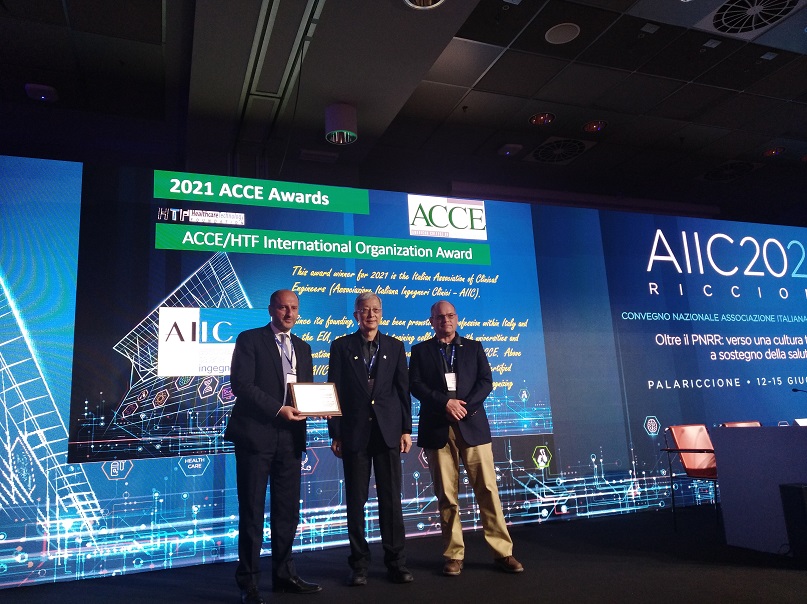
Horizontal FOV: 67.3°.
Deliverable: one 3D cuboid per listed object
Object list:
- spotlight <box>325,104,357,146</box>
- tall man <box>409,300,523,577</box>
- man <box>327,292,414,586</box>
[{"bbox_3d":[-0.467,-1.341,4.560,0.236,0.229,0.236,-3,-11,-1],"label":"spotlight"},{"bbox_3d":[0.379,0.827,3.926,0.600,1.690,0.400,0,-12,-13],"label":"tall man"},{"bbox_3d":[-0.199,0.808,3.831,0.540,1.750,0.360,-2,-11,-7],"label":"man"}]

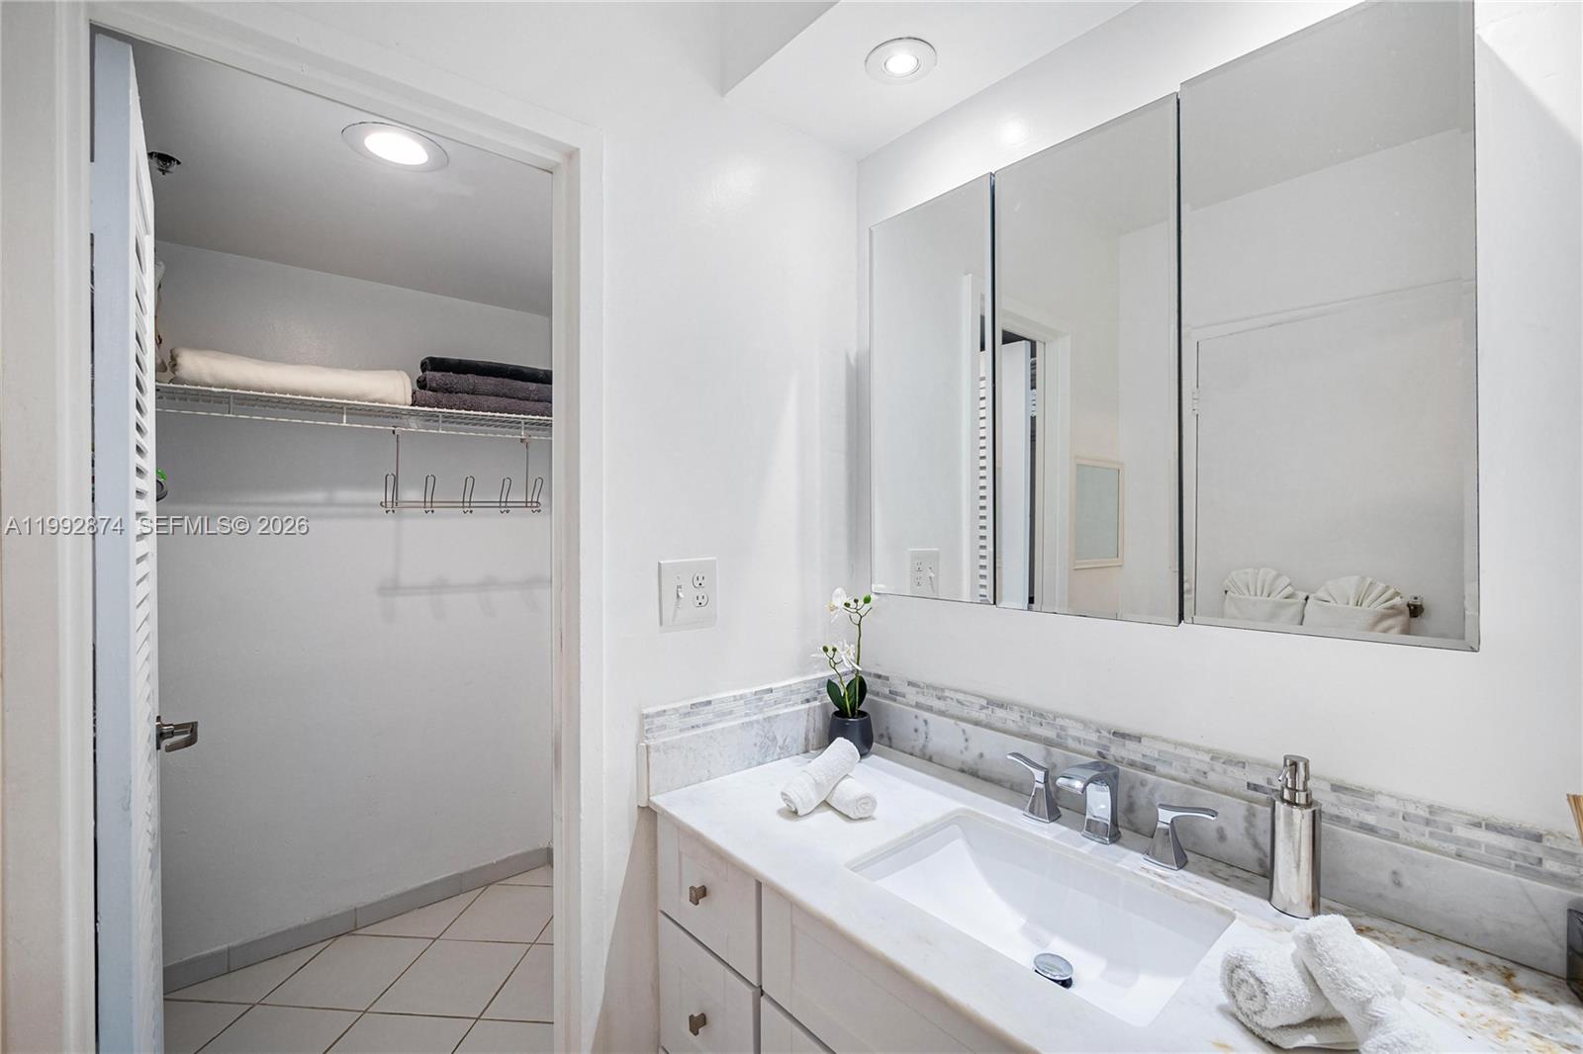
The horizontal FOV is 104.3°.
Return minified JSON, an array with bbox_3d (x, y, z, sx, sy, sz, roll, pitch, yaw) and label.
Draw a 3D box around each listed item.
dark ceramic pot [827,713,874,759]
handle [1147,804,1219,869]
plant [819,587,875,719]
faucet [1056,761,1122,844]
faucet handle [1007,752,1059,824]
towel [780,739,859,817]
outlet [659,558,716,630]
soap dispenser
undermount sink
[{"bbox_3d":[0.138,0.482,1.409,0.105,0.080,0.105,0,0,0],"label":"dark ceramic pot"},{"bbox_3d":[0.602,0.475,0.948,0.050,0.090,0.090,0,0,-42],"label":"handle"},{"bbox_3d":[0.128,0.294,1.400,0.100,0.300,0.110,0,0,-42],"label":"plant"},{"bbox_3d":[0.488,0.462,1.008,0.148,0.118,0.045,0,0,-42],"label":"faucet"},{"bbox_3d":[0.440,0.476,1.129,0.050,0.090,0.090,0,0,-42],"label":"faucet handle"},{"bbox_3d":[0.056,0.468,1.162,0.062,0.060,0.170,0,15,42],"label":"towel"},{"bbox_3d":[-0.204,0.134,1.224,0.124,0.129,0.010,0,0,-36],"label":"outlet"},{"bbox_3d":[0.697,0.420,0.849,0.070,0.200,0.073,0,0,43],"label":"soap dispenser"},{"bbox_3d":[0.341,0.601,0.890,0.318,0.160,0.438,0,0,-42],"label":"undermount sink"}]

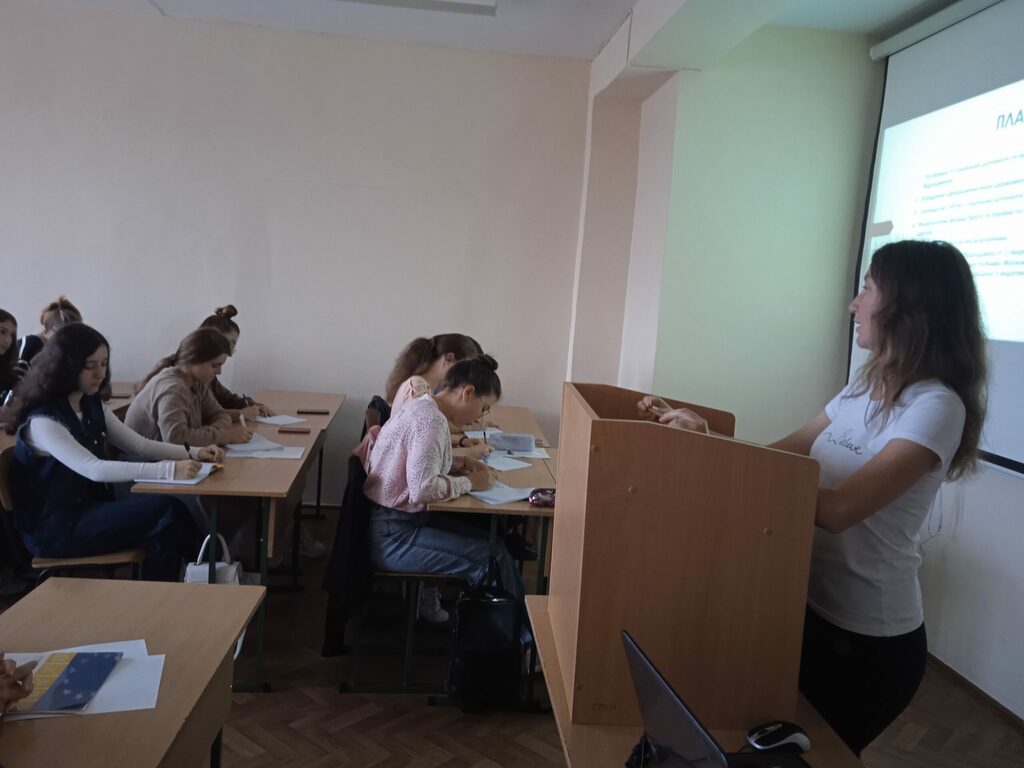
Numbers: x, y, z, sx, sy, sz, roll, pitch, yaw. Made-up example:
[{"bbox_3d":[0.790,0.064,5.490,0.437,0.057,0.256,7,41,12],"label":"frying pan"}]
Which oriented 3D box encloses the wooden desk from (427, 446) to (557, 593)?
[{"bbox_3d":[-0.099,0.740,3.496,0.520,0.765,1.140,3,8,-5],"label":"wooden desk"}]

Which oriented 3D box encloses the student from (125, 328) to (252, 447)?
[{"bbox_3d":[-1.432,0.372,3.685,0.600,1.270,0.480,3,8,-5],"label":"student"}]

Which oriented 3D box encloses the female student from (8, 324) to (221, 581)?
[{"bbox_3d":[-1.484,0.433,3.082,0.730,1.300,0.520,3,8,-5],"label":"female student"}]

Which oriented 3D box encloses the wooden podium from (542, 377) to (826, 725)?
[{"bbox_3d":[0.323,0.322,1.771,0.425,0.570,0.515,3,8,-5],"label":"wooden podium"}]

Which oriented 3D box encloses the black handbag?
[{"bbox_3d":[-0.086,0.872,2.908,0.255,0.550,0.150,3,8,-5],"label":"black handbag"}]

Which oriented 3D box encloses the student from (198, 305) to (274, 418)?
[{"bbox_3d":[-1.513,0.253,4.351,0.600,1.320,0.460,3,8,-5],"label":"student"}]

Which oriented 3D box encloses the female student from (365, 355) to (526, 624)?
[{"bbox_3d":[-0.224,0.516,3.162,0.680,1.280,0.480,3,8,-5],"label":"female student"}]

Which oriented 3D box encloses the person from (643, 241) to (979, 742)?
[{"bbox_3d":[0.595,0.532,1.811,0.700,1.710,0.500,3,8,-5],"label":"person"}]

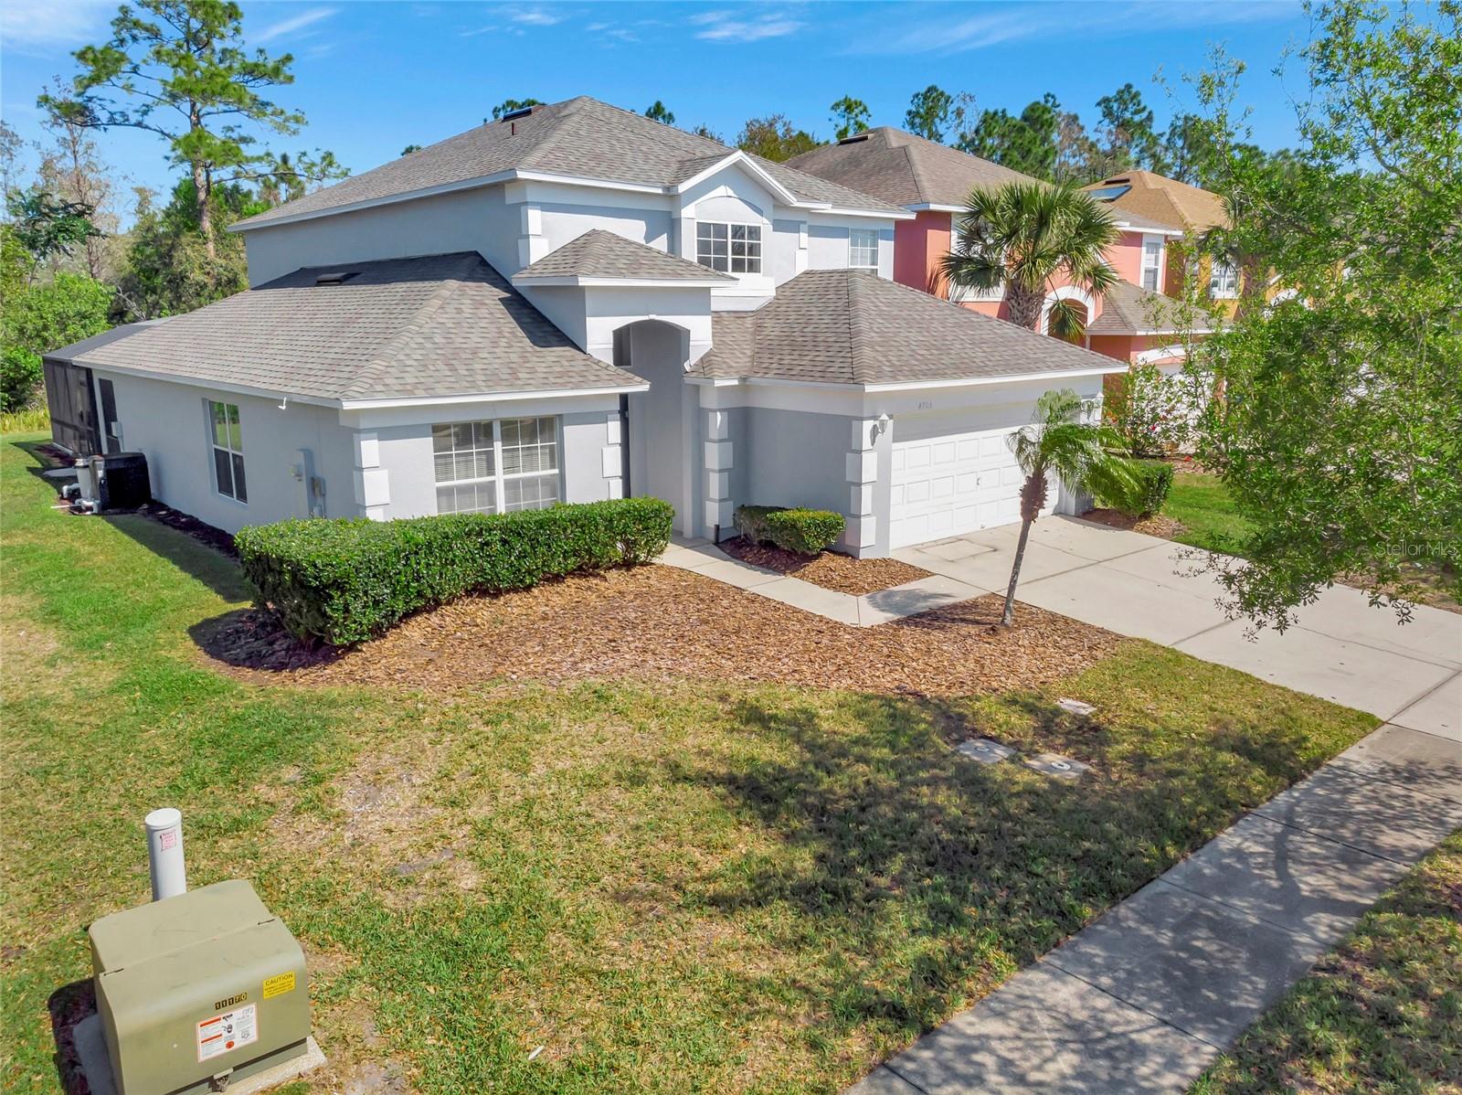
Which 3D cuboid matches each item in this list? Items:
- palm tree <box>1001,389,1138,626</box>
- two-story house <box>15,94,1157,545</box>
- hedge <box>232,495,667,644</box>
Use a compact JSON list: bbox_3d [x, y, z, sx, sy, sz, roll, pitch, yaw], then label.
[{"bbox_3d":[3.937,-0.427,11.788,1.570,2.770,1.420,0,13,0],"label":"palm tree"},{"bbox_3d":[-4.743,-5.284,20.724,13.400,7.920,20.600,-11,17,-41],"label":"two-story house"},{"bbox_3d":[-3.231,0.148,13.056,5.070,0.960,1.620,-11,17,-41],"label":"hedge"}]

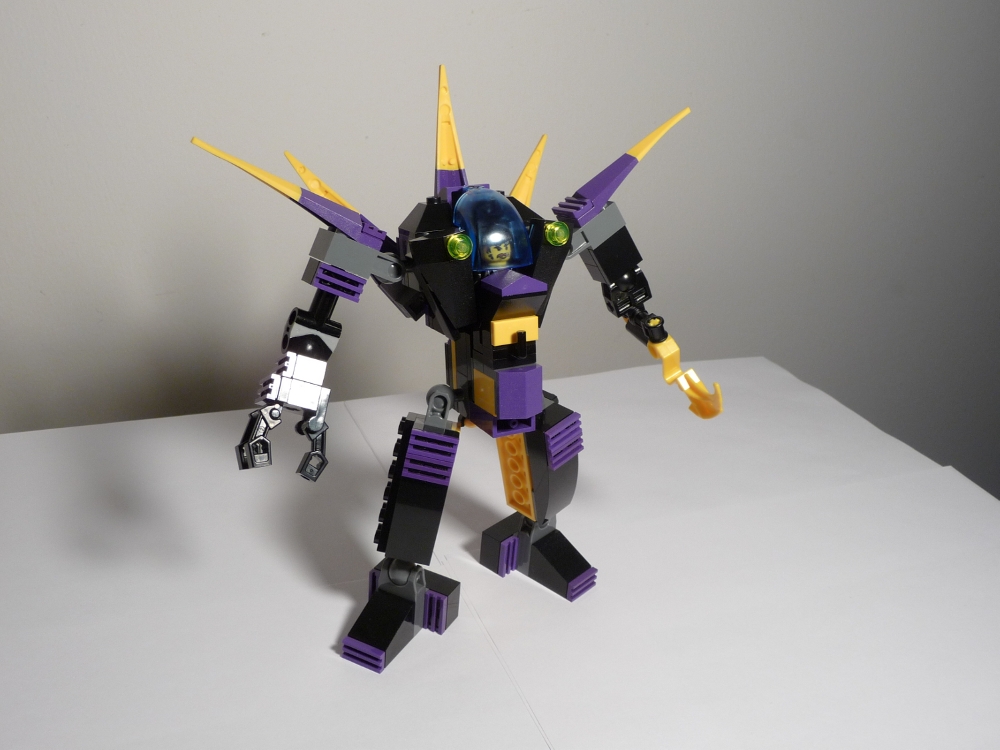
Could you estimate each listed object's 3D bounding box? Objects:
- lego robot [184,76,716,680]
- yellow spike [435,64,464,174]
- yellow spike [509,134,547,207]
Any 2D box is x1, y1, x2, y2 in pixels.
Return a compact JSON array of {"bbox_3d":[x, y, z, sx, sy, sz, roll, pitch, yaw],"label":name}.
[{"bbox_3d":[-0.007,-0.009,0.336,0.196,0.195,0.080,-10,27,-29],"label":"lego robot"},{"bbox_3d":[-0.019,-0.089,0.319,0.009,0.036,0.005,-10,13,-29],"label":"yellow spike"},{"bbox_3d":[0.011,-0.078,0.355,0.005,0.036,0.009,5,-22,48],"label":"yellow spike"}]

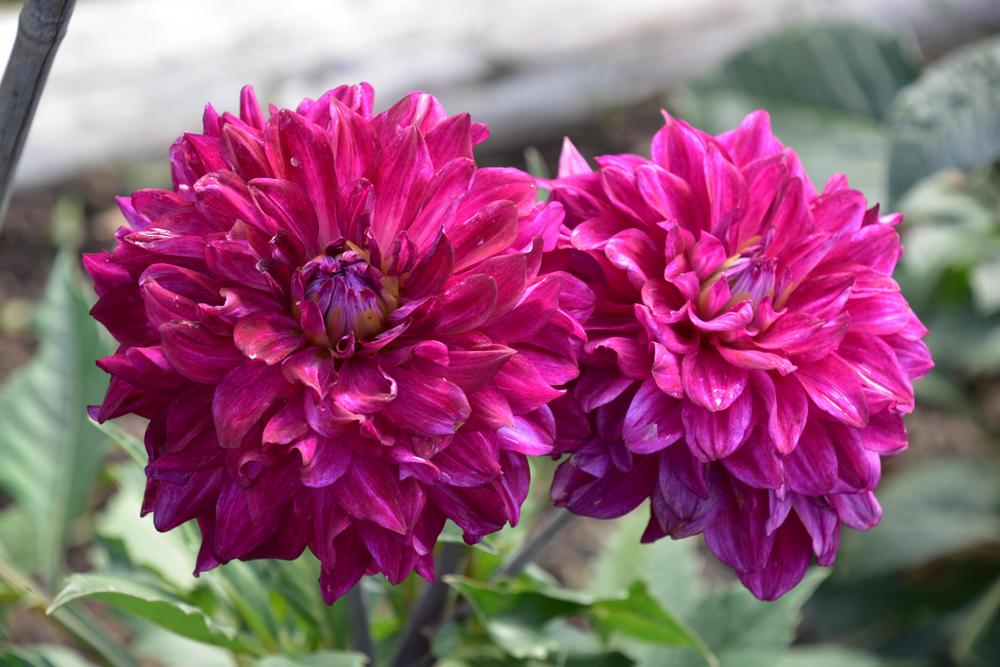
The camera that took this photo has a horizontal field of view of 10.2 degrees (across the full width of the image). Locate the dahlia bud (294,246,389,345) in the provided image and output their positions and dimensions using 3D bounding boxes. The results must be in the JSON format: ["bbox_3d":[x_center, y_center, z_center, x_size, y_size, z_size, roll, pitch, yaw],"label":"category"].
[{"bbox_3d":[-0.045,-0.010,1.600,0.025,0.025,0.025,-2,56,2],"label":"dahlia bud"}]

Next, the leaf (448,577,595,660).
[{"bbox_3d":[0.005,0.085,1.670,0.045,0.021,0.030,-14,22,-38],"label":"leaf"}]

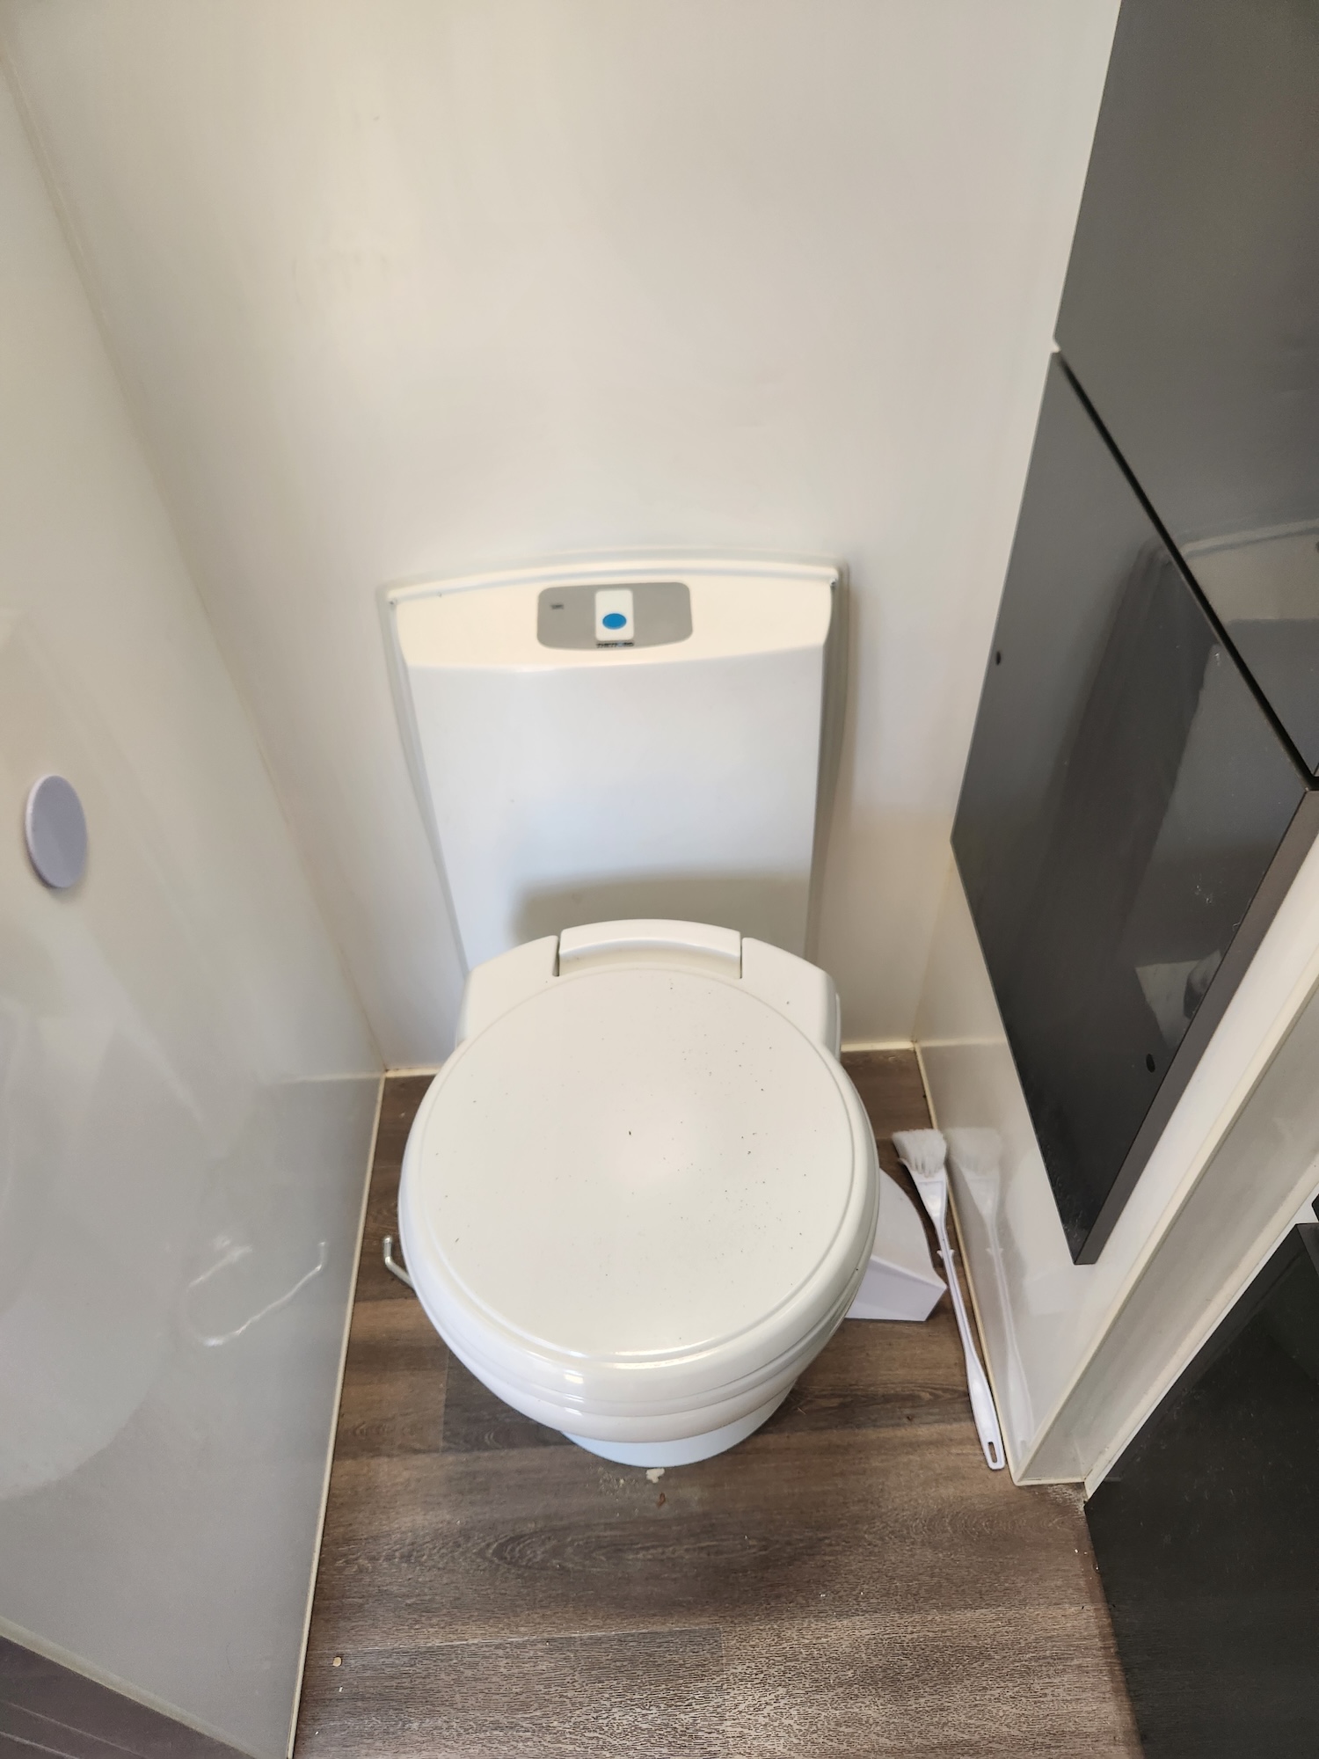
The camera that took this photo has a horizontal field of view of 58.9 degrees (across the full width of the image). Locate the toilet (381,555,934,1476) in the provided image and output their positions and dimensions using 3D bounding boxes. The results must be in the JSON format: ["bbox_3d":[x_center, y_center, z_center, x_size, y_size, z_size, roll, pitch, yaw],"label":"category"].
[{"bbox_3d":[-0.013,0.193,1.052,0.394,0.749,0.582,-3,48,1],"label":"toilet"}]

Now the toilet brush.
[{"bbox_3d":[0.319,0.443,1.277,0.060,0.050,0.366,-6,50,-1],"label":"toilet brush"}]

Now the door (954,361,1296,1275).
[{"bbox_3d":[0.306,-0.040,0.861,0.017,0.495,0.448,-3,48,1],"label":"door"}]

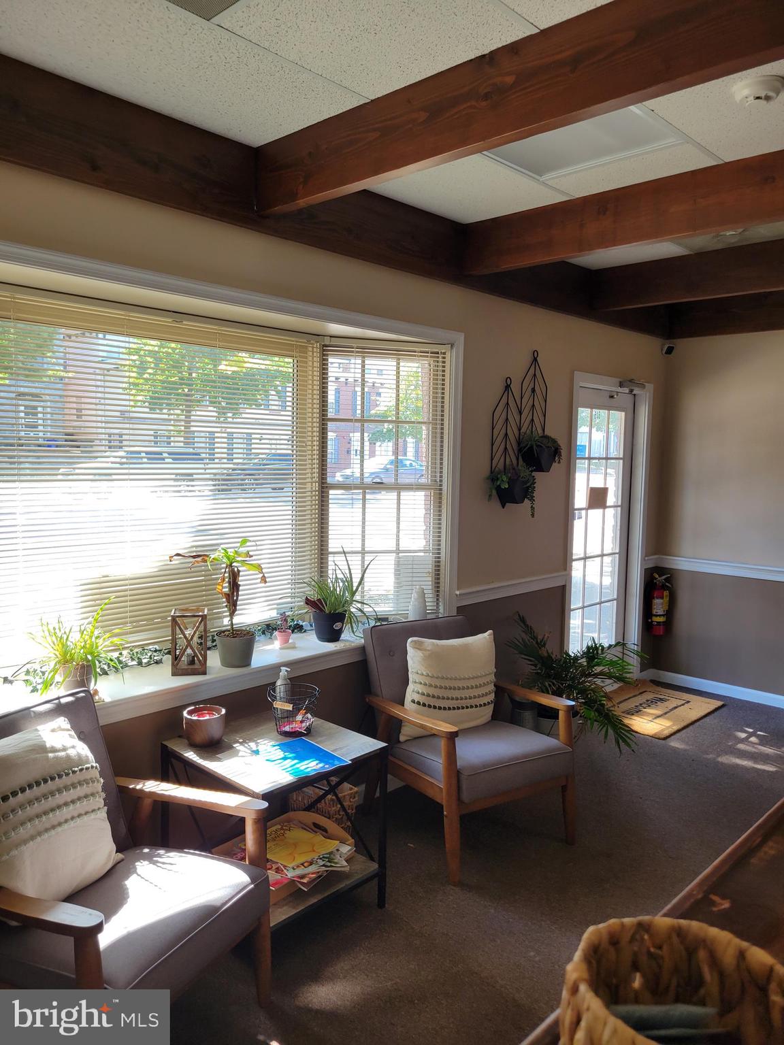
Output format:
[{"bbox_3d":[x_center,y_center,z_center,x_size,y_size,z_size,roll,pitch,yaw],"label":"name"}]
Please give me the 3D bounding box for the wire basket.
[{"bbox_3d":[-0.337,0.667,2.779,0.178,0.155,0.175,1,5,0],"label":"wire basket"}]

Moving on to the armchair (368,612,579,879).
[{"bbox_3d":[0.307,0.906,3.345,0.650,0.830,0.740,-2,6,-32],"label":"armchair"}]

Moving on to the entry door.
[{"bbox_3d":[1.333,0.160,5.146,0.050,2.030,0.910,6,7,43],"label":"entry door"}]

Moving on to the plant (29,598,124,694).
[{"bbox_3d":[-1.067,0.417,2.651,0.280,0.320,0.300,6,7,43],"label":"plant"}]

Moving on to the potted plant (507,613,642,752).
[{"bbox_3d":[1.034,0.873,4.302,0.620,0.750,0.740,6,7,43],"label":"potted plant"}]

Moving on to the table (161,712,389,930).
[{"bbox_3d":[-0.406,1.062,2.739,0.555,0.600,0.550,6,7,43],"label":"table"}]

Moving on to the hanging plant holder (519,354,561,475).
[{"bbox_3d":[0.832,-0.592,4.277,0.140,0.685,0.270,6,7,43],"label":"hanging plant holder"}]

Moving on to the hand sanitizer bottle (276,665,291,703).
[{"bbox_3d":[-0.405,0.633,2.937,0.060,0.190,0.057,3,6,20],"label":"hand sanitizer bottle"}]

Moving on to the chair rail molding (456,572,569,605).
[{"bbox_3d":[0.685,0.360,4.277,0.030,0.072,1.040,6,7,43],"label":"chair rail molding"}]

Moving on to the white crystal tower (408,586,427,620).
[{"bbox_3d":[0.128,0.404,3.745,0.096,0.213,0.096,6,7,43],"label":"white crystal tower"}]

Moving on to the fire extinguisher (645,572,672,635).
[{"bbox_3d":[1.884,0.573,5.524,0.170,0.430,0.140,4,6,28],"label":"fire extinguisher"}]

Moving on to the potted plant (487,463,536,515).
[{"bbox_3d":[0.638,-0.175,4.071,0.160,0.265,0.280,6,7,43],"label":"potted plant"}]

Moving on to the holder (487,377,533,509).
[{"bbox_3d":[0.649,-0.411,4.078,0.130,0.690,0.255,6,7,43],"label":"holder"}]

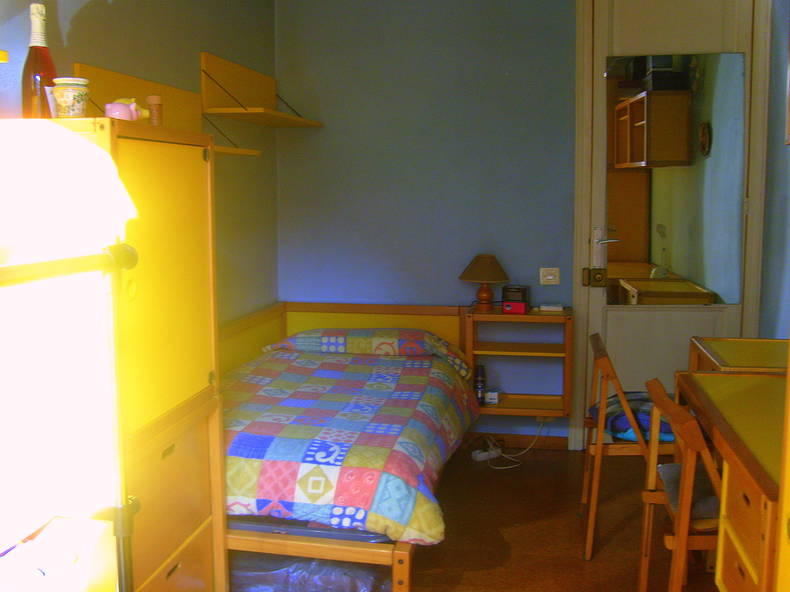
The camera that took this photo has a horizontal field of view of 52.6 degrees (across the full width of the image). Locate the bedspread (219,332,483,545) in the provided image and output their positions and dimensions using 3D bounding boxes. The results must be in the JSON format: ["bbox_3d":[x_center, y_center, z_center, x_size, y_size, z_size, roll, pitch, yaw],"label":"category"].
[{"bbox_3d":[-0.252,0.435,3.203,1.112,0.328,1.849,1,8,11],"label":"bedspread"}]

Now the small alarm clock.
[{"bbox_3d":[0.586,0.019,3.872,0.119,0.128,0.084,1,8,11],"label":"small alarm clock"}]

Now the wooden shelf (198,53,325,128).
[{"bbox_3d":[-0.587,-0.932,3.726,0.261,0.267,0.884,1,8,11],"label":"wooden shelf"}]

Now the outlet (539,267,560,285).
[{"bbox_3d":[0.782,-0.098,4.023,0.095,0.081,0.014,1,8,11],"label":"outlet"}]

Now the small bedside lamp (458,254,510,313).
[{"bbox_3d":[0.448,-0.063,3.937,0.247,0.278,0.247,1,8,11],"label":"small bedside lamp"}]

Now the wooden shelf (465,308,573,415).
[{"bbox_3d":[0.620,0.316,3.965,0.501,0.485,0.293,1,8,11],"label":"wooden shelf"}]

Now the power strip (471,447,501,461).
[{"bbox_3d":[0.450,0.799,4.038,0.165,0.042,0.055,-6,9,-33],"label":"power strip"}]

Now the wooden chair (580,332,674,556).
[{"bbox_3d":[0.934,0.559,3.008,0.449,0.770,0.449,1,8,11],"label":"wooden chair"}]

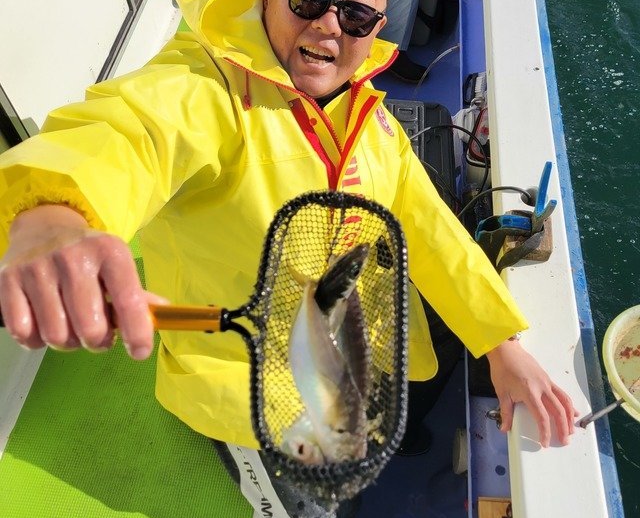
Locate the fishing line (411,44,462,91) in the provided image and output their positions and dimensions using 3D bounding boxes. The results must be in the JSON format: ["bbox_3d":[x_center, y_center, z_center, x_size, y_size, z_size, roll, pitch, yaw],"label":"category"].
[{"bbox_3d":[0.443,-0.728,2.450,0.185,0.220,0.050,4,56,6],"label":"fishing line"}]

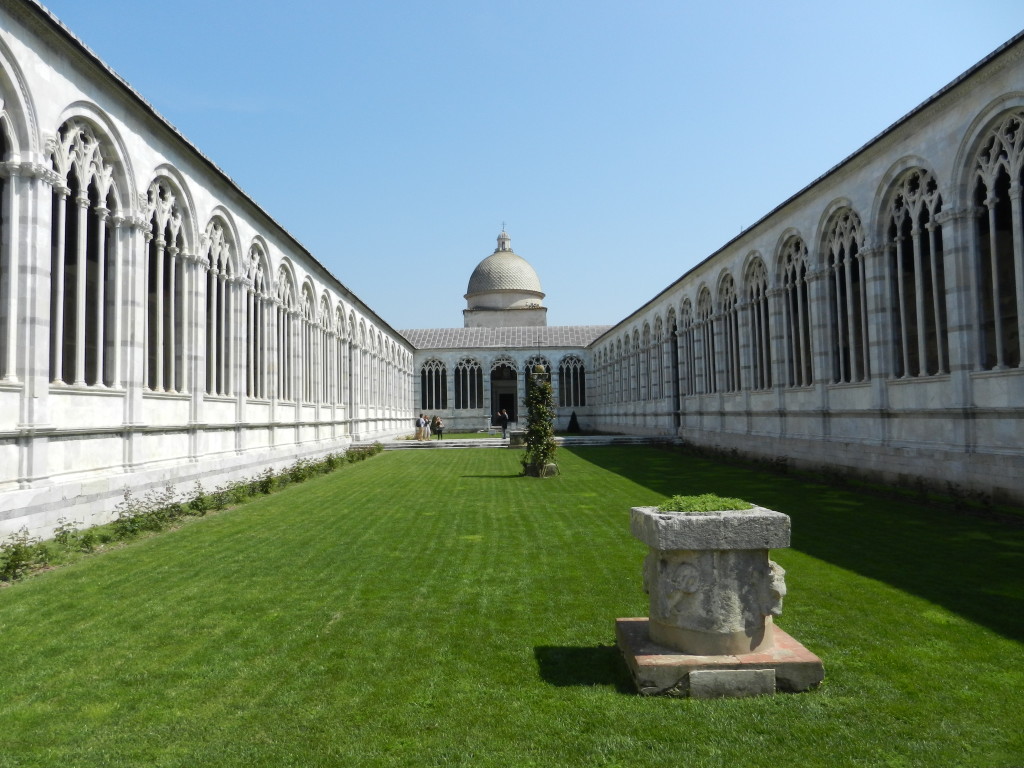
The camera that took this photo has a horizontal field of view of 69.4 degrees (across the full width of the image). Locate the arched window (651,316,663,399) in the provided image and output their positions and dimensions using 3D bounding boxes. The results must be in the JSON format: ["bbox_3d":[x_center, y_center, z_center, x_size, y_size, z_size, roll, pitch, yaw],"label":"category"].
[{"bbox_3d":[10.355,-1.766,51.659,0.485,5.946,3.104,-1,-2,-2],"label":"arched window"}]

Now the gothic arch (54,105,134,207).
[{"bbox_3d":[-9.471,-5.191,16.908,0.500,2.100,3.600,-1,-2,-2],"label":"gothic arch"}]

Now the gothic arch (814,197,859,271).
[{"bbox_3d":[11.170,-5.273,25.437,0.500,2.100,3.600,-1,-2,-2],"label":"gothic arch"}]

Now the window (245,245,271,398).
[{"bbox_3d":[-9.746,-2.368,27.925,0.485,5.946,3.104,-1,-2,-2],"label":"window"}]

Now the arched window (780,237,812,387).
[{"bbox_3d":[11.153,-2.882,29.058,0.450,5.970,3.050,-1,-2,-2],"label":"arched window"}]

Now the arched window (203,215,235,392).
[{"bbox_3d":[-9.641,-2.535,24.050,0.485,5.946,3.104,-1,-2,-2],"label":"arched window"}]

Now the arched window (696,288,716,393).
[{"bbox_3d":[10.779,-2.366,41.096,0.450,5.970,3.050,-1,-2,-2],"label":"arched window"}]

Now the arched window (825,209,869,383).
[{"bbox_3d":[11.094,-2.947,24.243,0.485,5.946,3.104,-1,-2,-2],"label":"arched window"}]

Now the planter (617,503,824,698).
[{"bbox_3d":[1.484,1.544,5.626,1.251,1.174,1.212,-1,-2,1],"label":"planter"}]

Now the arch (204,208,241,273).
[{"bbox_3d":[-9.668,-4.807,24.147,0.485,2.115,3.395,-1,-2,-2],"label":"arch"}]

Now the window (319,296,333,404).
[{"bbox_3d":[-10.220,-1.927,40.856,0.450,5.970,3.050,-1,-2,-2],"label":"window"}]

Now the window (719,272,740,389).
[{"bbox_3d":[10.780,-2.446,35.868,0.485,5.946,3.104,-1,-2,-2],"label":"window"}]

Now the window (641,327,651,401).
[{"bbox_3d":[10.287,-1.687,56.947,0.450,5.970,3.050,-1,-2,-2],"label":"window"}]

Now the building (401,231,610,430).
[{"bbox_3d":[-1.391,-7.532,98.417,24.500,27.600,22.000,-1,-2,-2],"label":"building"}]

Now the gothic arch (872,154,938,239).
[{"bbox_3d":[11.133,-5.386,20.464,0.485,2.115,3.395,-1,-2,-2],"label":"gothic arch"}]

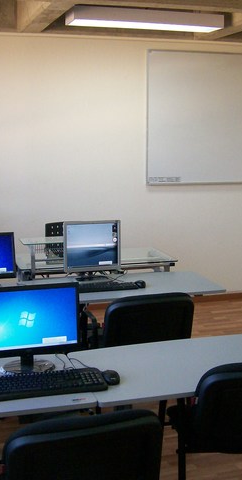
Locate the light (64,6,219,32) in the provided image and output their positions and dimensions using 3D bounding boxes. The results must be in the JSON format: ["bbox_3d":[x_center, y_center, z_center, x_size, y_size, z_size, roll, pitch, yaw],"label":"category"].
[{"bbox_3d":[0.205,-1.731,5.088,1.240,0.107,0.275,-3,11,-17],"label":"light"}]

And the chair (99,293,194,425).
[{"bbox_3d":[0.091,0.652,3.867,0.585,0.820,0.580,-3,11,-16],"label":"chair"}]

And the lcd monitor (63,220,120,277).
[{"bbox_3d":[-0.185,0.062,4.175,0.363,0.382,0.200,-2,10,-12],"label":"lcd monitor"}]

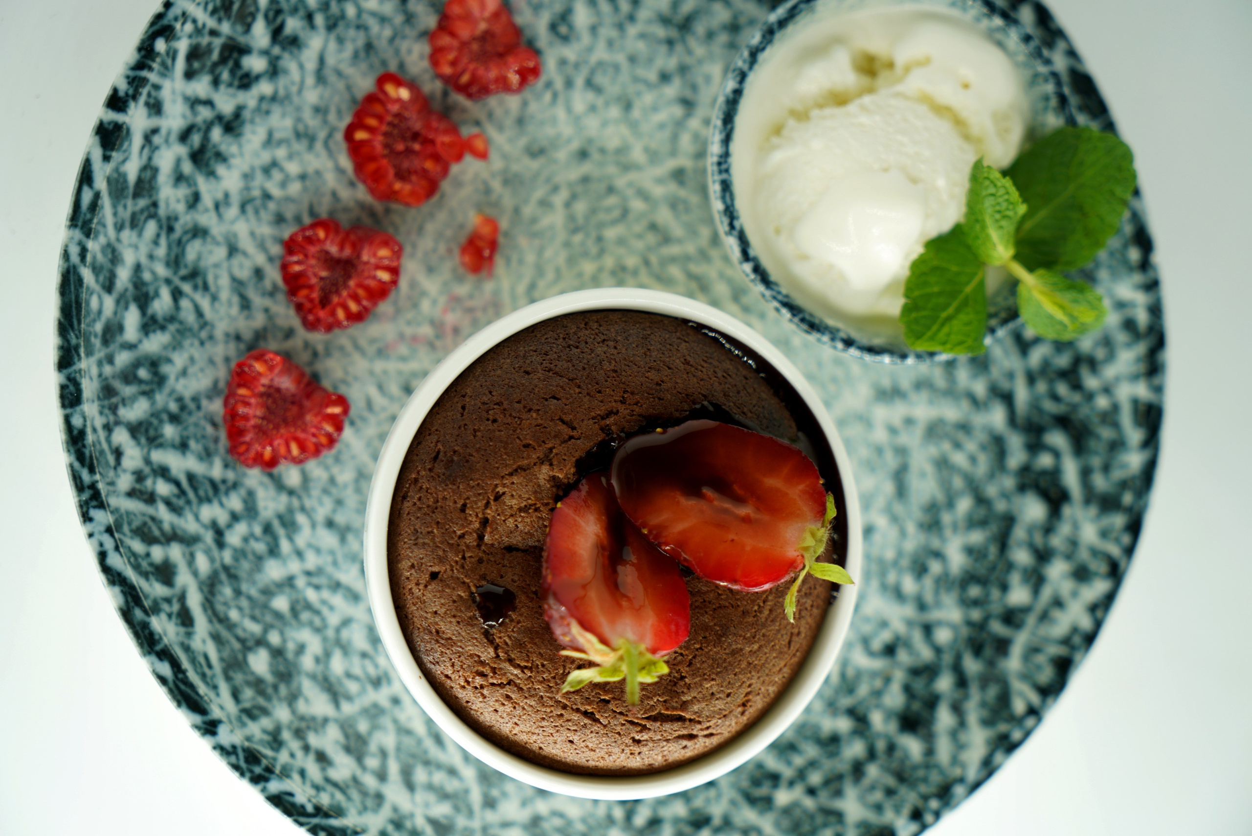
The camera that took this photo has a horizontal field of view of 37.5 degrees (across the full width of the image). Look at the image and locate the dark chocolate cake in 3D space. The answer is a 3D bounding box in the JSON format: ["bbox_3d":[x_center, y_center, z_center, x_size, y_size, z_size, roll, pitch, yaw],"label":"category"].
[{"bbox_3d":[-0.005,0.022,0.340,0.082,0.039,0.082,0,88,-14],"label":"dark chocolate cake"}]

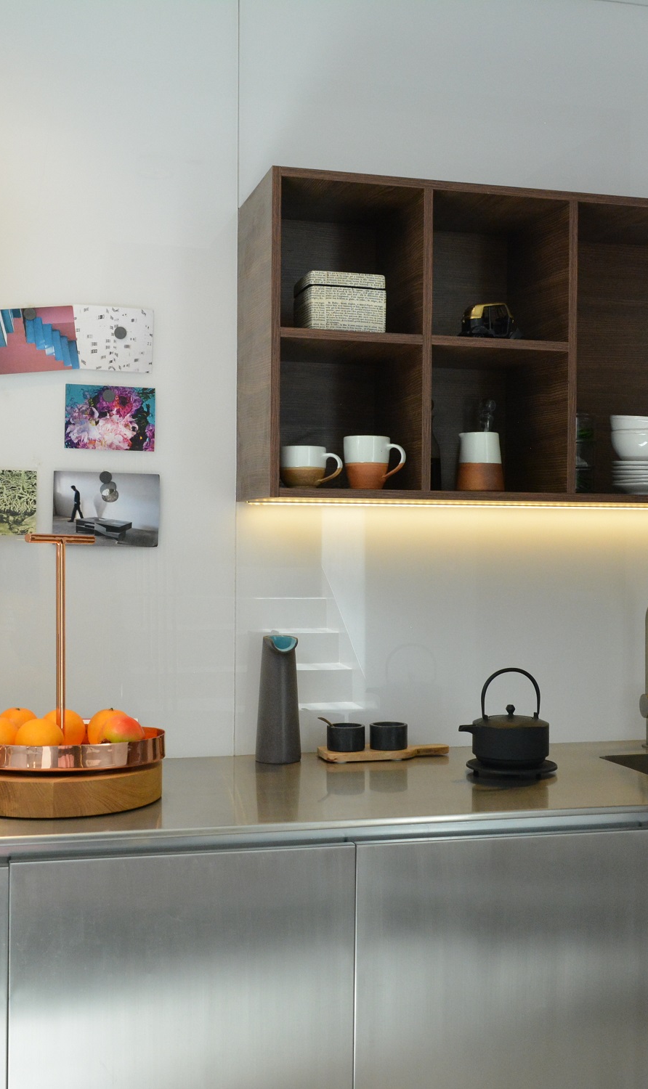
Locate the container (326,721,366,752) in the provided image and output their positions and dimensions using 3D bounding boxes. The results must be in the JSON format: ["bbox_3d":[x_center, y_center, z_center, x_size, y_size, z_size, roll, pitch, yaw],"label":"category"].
[{"bbox_3d":[0.045,0.386,2.456,0.077,0.047,0.077,0,0,0],"label":"container"}]

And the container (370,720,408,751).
[{"bbox_3d":[0.133,0.391,2.506,0.076,0.047,0.076,0,0,0],"label":"container"}]

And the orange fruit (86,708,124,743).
[{"bbox_3d":[-0.374,0.323,2.122,0.074,0.072,0.074,0,0,-15],"label":"orange fruit"}]

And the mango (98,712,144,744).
[{"bbox_3d":[-0.336,0.321,2.039,0.077,0.070,0.080,0,0,-15],"label":"mango"}]

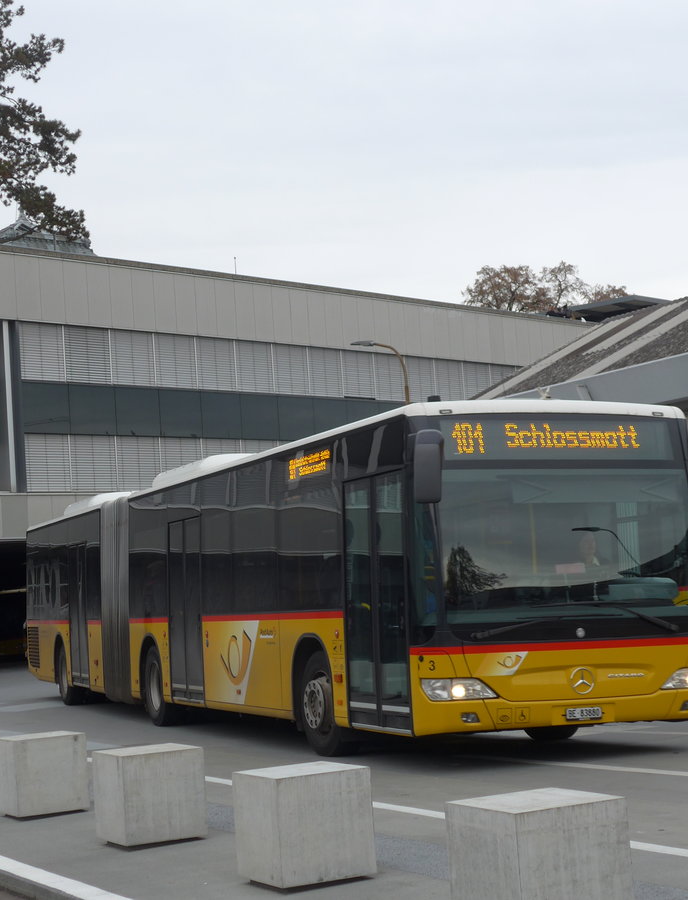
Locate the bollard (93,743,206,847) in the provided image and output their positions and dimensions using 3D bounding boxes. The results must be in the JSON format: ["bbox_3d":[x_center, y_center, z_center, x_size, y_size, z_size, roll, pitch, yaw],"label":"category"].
[{"bbox_3d":[-1.125,2.000,10.459,0.496,0.512,0.477,-1,-5,-28],"label":"bollard"}]

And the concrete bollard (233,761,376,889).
[{"bbox_3d":[-0.191,1.795,8.655,0.496,0.512,0.477,-1,-5,-29],"label":"concrete bollard"}]

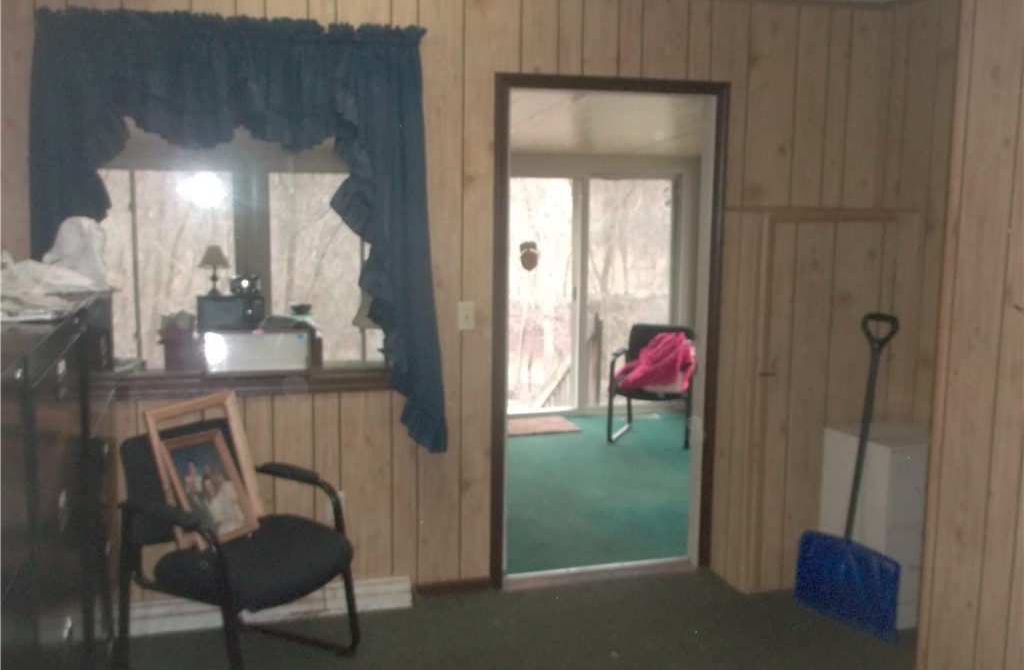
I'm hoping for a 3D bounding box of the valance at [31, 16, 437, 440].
[{"bbox_3d":[-0.955,-0.314,3.573,1.471,1.608,0.110,-2,8,-16],"label":"valance"}]

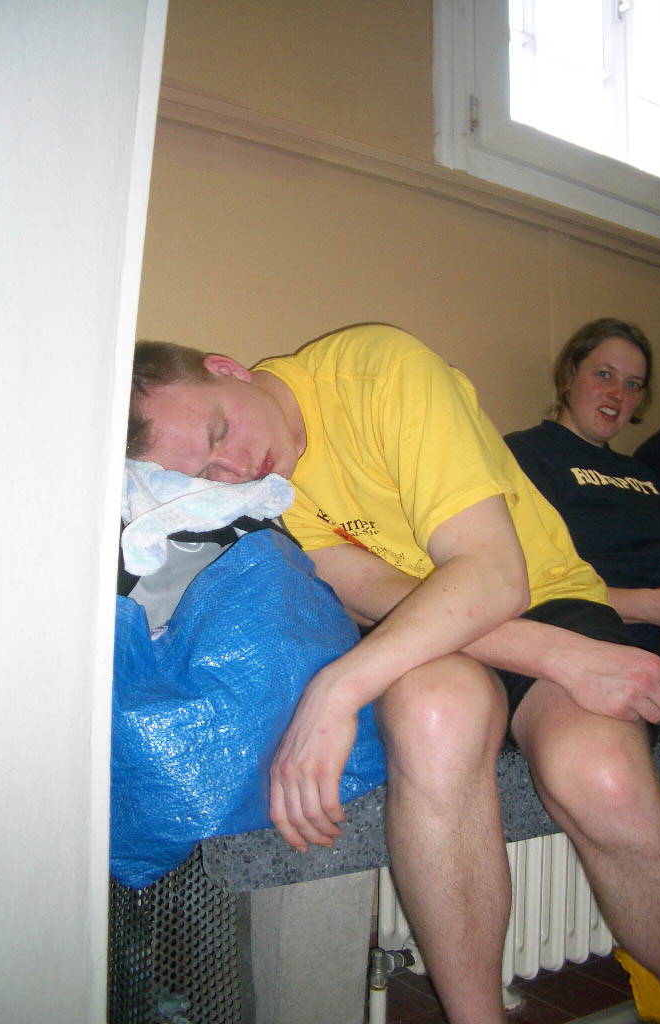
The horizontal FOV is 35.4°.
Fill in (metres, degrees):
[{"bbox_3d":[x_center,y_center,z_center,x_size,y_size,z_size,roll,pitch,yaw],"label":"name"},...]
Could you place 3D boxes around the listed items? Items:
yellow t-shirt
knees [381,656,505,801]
[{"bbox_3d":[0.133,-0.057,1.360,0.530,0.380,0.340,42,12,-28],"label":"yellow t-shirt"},{"bbox_3d":[0.114,0.218,1.050,0.130,0.155,0.140,1,-4,2],"label":"knees"}]

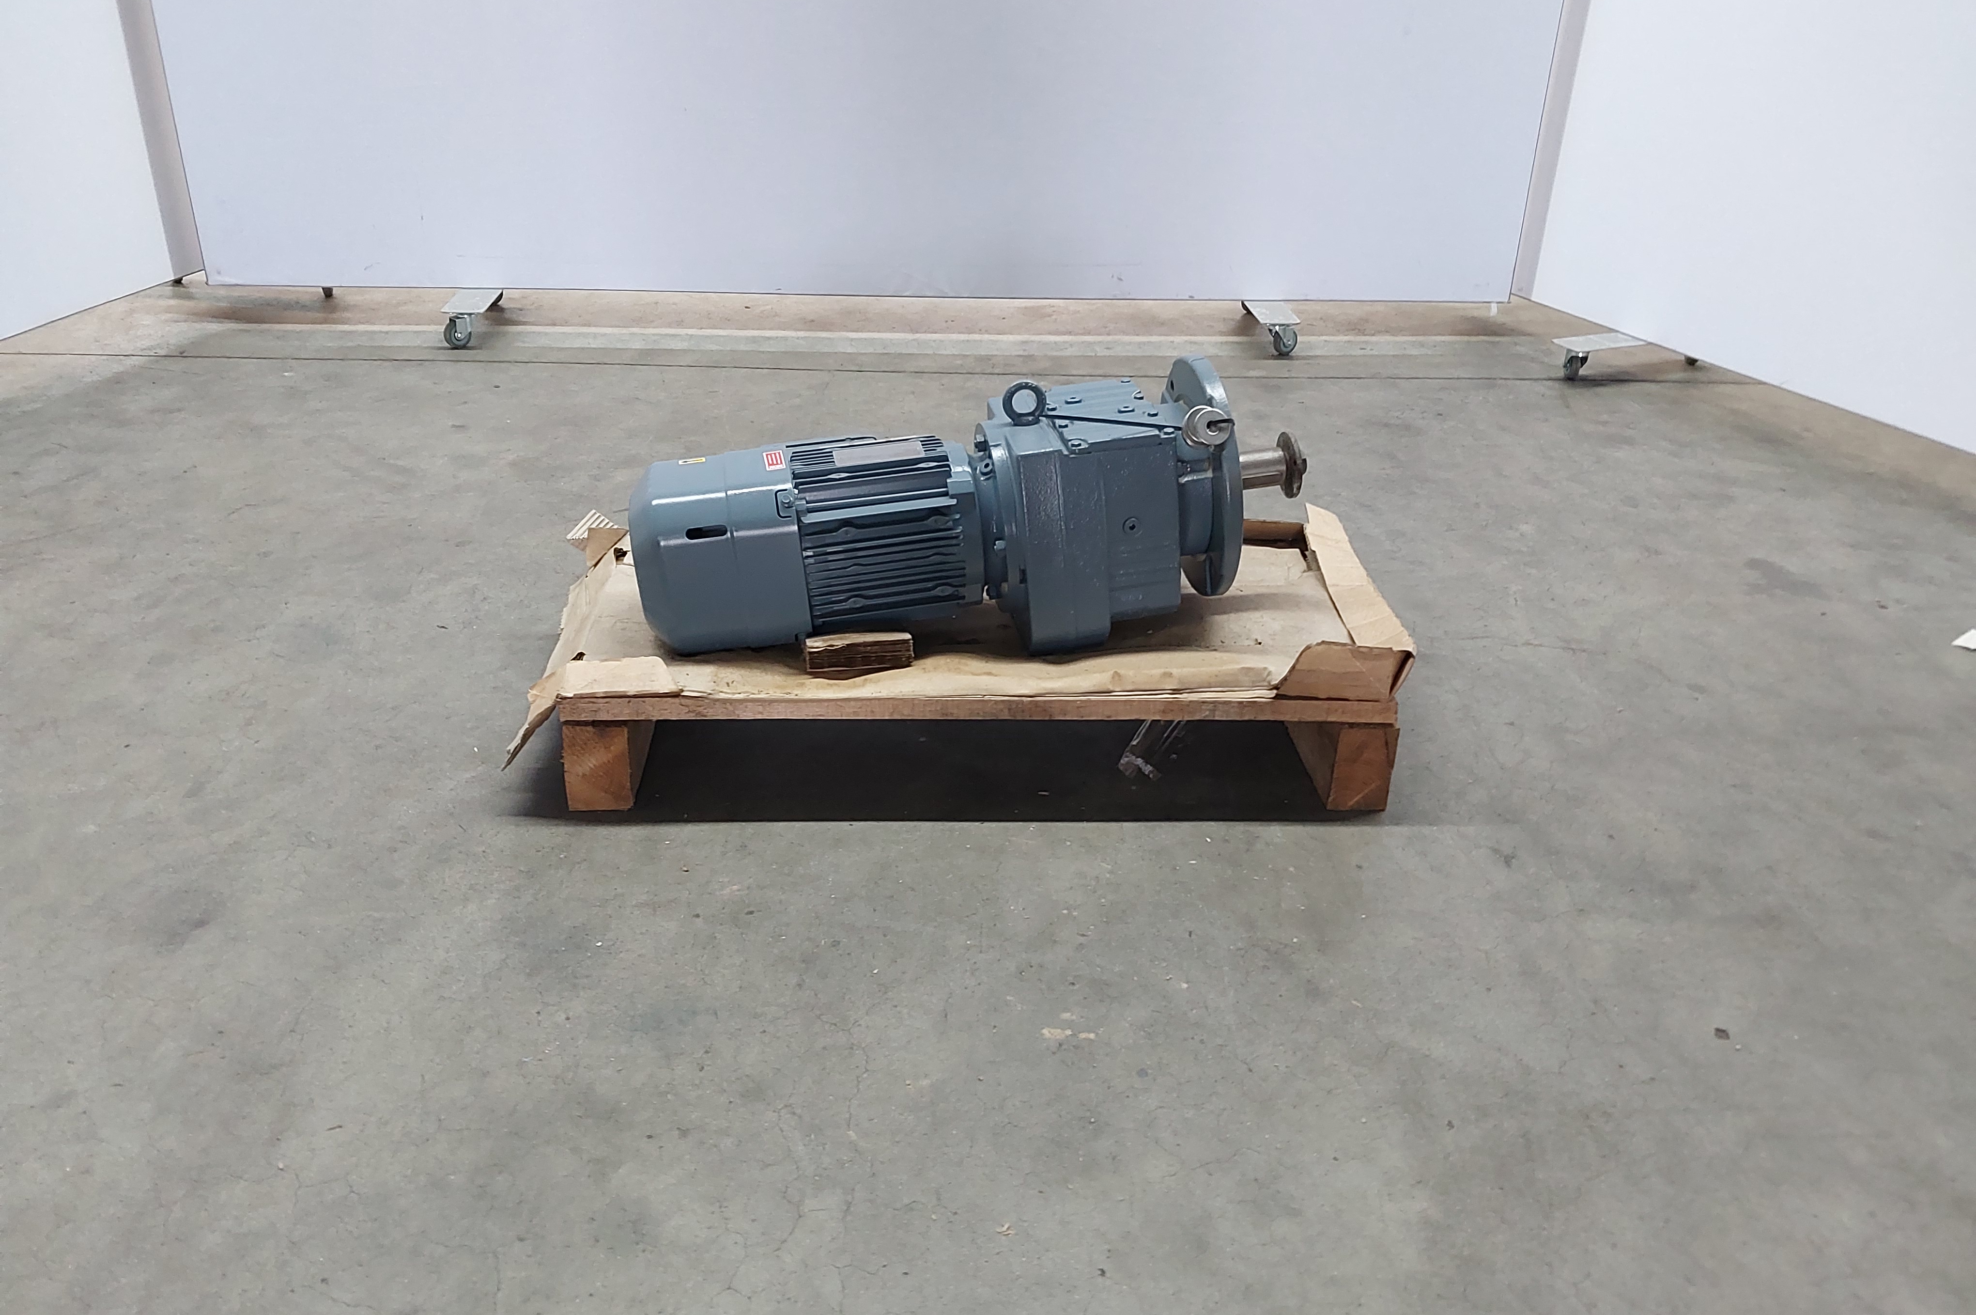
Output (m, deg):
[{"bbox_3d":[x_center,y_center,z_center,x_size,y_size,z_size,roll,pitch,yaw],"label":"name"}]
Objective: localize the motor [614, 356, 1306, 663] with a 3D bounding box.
[{"bbox_3d":[-0.010,-0.162,1.582,0.686,0.272,0.270,-8,28,-6],"label":"motor"}]

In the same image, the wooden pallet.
[{"bbox_3d":[-0.015,0.007,1.724,0.828,0.129,0.400,0,27,-4],"label":"wooden pallet"}]

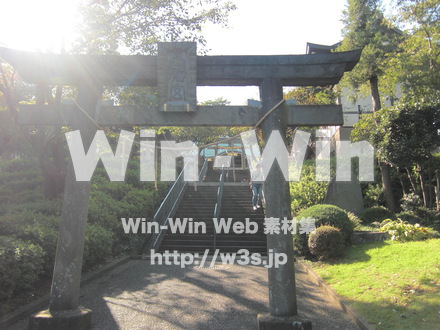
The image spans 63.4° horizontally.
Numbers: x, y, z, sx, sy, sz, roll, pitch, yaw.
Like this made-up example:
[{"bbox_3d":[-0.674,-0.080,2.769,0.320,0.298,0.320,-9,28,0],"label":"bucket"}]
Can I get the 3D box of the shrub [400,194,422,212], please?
[{"bbox_3d":[6.773,1.338,12.600,0.790,0.720,0.750,0,-5,0],"label":"shrub"}]

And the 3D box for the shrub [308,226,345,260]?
[{"bbox_3d":[2.603,1.919,8.700,0.880,0.830,0.860,0,-6,0],"label":"shrub"}]

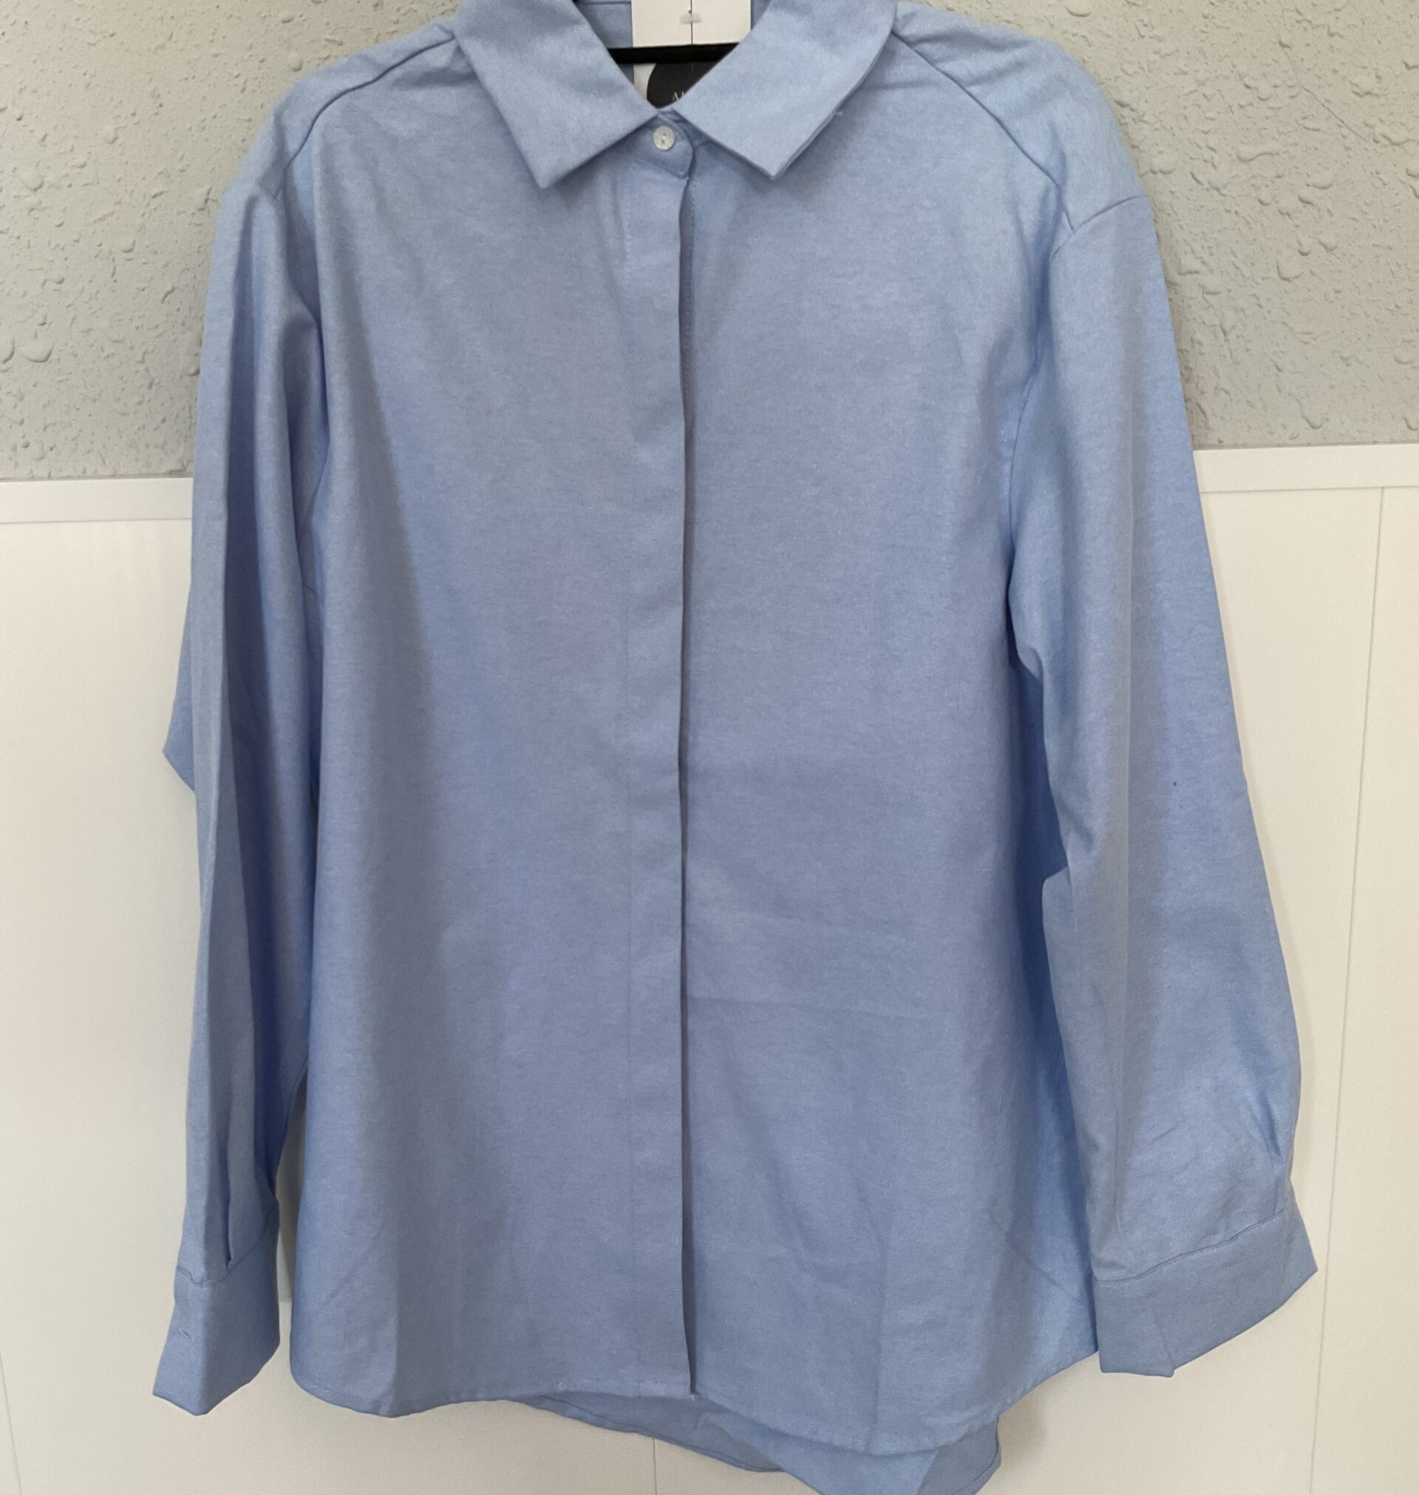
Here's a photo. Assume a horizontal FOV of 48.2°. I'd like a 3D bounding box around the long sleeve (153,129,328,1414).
[{"bbox_3d":[-0.234,0.025,0.792,0.097,0.635,0.125,3,10,0],"label":"long sleeve"}]

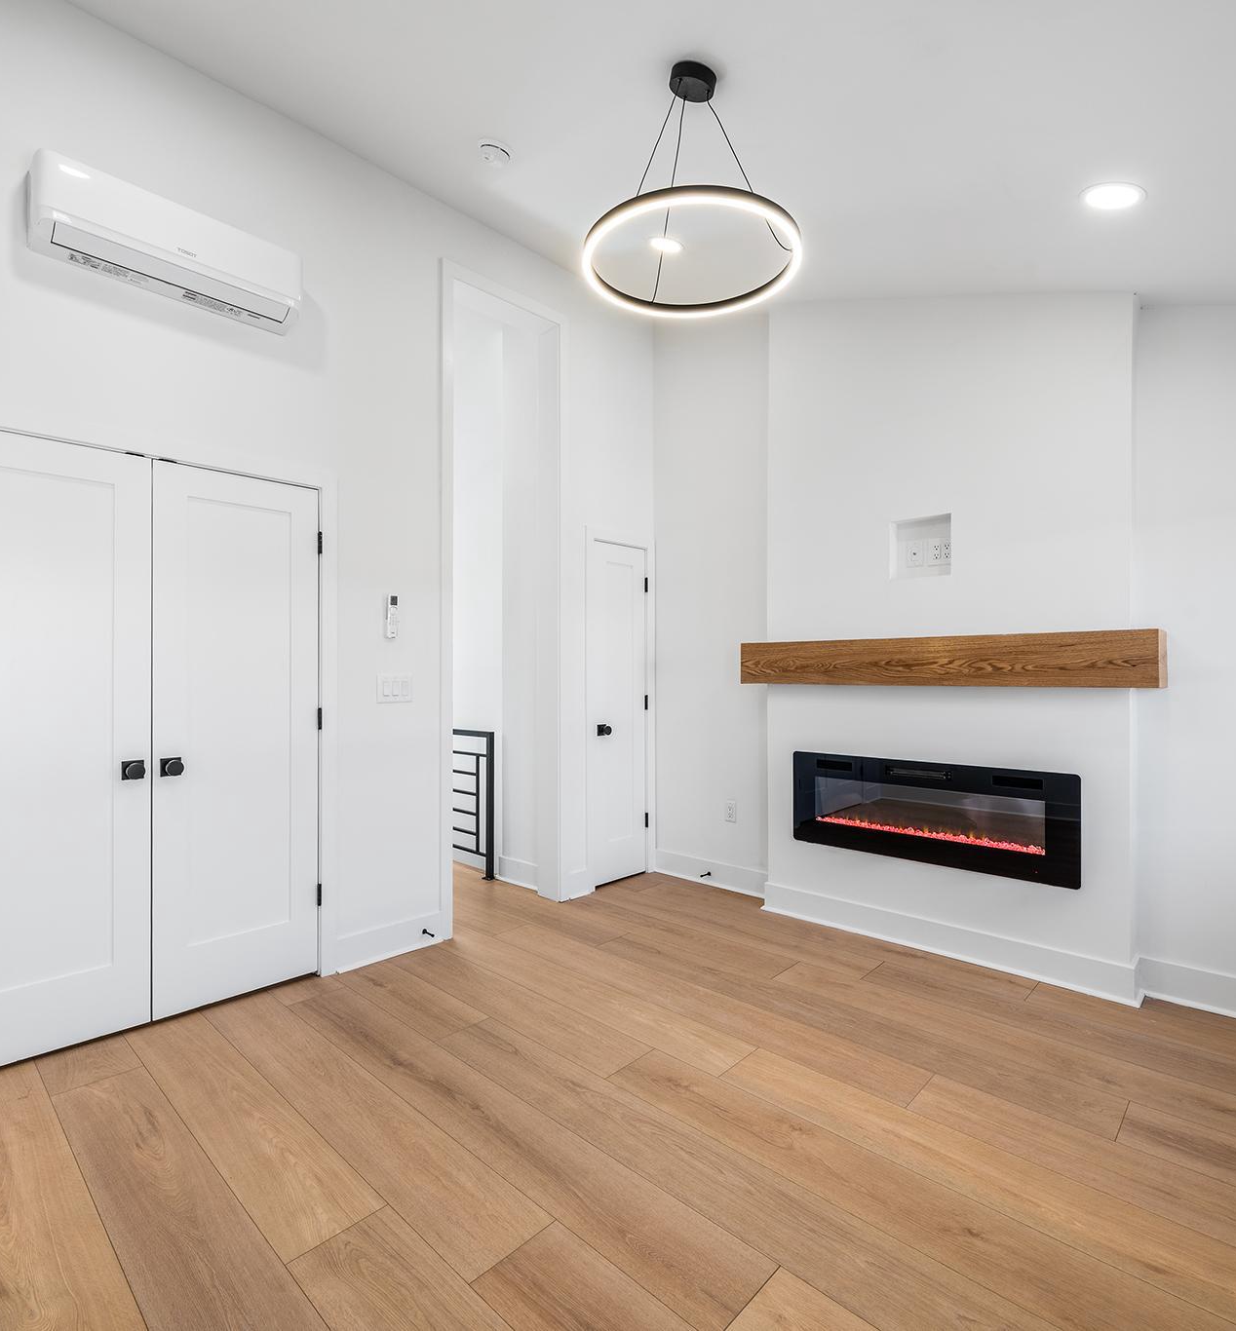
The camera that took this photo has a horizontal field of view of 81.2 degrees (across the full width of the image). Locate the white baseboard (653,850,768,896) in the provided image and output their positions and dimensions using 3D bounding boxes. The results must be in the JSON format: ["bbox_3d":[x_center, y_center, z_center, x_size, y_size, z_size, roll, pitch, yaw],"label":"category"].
[{"bbox_3d":[0.557,1.240,4.278,0.858,0.146,0.022,0,-1,43],"label":"white baseboard"}]

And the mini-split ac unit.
[{"bbox_3d":[-1.577,-1.493,2.573,0.200,0.275,0.815,0,-1,43],"label":"mini-split ac unit"}]

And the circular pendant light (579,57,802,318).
[{"bbox_3d":[0.209,-1.402,2.031,0.610,0.557,0.610,0,0,0],"label":"circular pendant light"}]

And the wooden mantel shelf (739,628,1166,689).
[{"bbox_3d":[1.353,-0.013,3.246,1.763,0.207,0.179,0,-1,43],"label":"wooden mantel shelf"}]

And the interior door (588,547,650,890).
[{"bbox_3d":[0.005,0.287,4.405,0.045,2.043,0.469,0,-1,43],"label":"interior door"}]

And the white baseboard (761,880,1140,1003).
[{"bbox_3d":[1.389,1.234,3.316,1.619,0.143,0.022,0,-1,43],"label":"white baseboard"}]

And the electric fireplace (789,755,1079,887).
[{"bbox_3d":[1.395,0.685,3.337,1.285,0.470,0.070,0,-1,43],"label":"electric fireplace"}]

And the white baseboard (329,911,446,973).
[{"bbox_3d":[-1.033,1.231,3.243,0.022,0.141,0.518,0,-1,43],"label":"white baseboard"}]

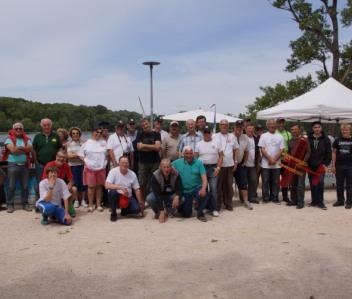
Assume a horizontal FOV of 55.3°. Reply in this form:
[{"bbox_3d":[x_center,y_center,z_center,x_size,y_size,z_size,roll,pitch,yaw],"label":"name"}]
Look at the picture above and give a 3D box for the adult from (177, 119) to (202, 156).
[{"bbox_3d":[0.323,0.264,7.224,0.520,1.820,0.360,0,3,2],"label":"adult"}]

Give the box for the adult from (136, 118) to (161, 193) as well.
[{"bbox_3d":[-0.549,0.277,7.075,0.520,1.811,0.380,0,3,3],"label":"adult"}]

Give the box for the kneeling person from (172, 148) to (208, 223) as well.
[{"bbox_3d":[0.267,0.590,6.190,0.640,1.280,0.750,0,3,0],"label":"kneeling person"}]

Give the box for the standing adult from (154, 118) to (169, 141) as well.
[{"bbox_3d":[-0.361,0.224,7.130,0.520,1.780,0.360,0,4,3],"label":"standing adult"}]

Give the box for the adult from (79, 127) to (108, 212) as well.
[{"bbox_3d":[-1.533,0.341,6.359,0.540,1.650,0.380,-1,4,-11],"label":"adult"}]

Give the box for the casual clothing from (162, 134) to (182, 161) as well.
[{"bbox_3d":[-0.088,-0.043,7.358,0.500,0.614,0.300,0,3,0],"label":"casual clothing"}]

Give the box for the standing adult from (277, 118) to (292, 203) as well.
[{"bbox_3d":[2.248,0.214,7.129,0.520,1.800,0.380,1,4,11],"label":"standing adult"}]

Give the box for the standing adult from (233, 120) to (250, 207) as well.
[{"bbox_3d":[1.295,0.285,6.596,0.520,1.730,0.400,0,4,-3],"label":"standing adult"}]

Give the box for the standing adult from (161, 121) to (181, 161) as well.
[{"bbox_3d":[-0.110,0.274,7.375,0.510,1.784,0.360,0,3,0],"label":"standing adult"}]

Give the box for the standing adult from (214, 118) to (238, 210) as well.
[{"bbox_3d":[0.960,0.295,6.450,0.540,1.730,0.380,0,4,0],"label":"standing adult"}]

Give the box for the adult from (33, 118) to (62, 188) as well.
[{"bbox_3d":[-2.430,0.291,6.356,0.580,1.750,0.380,-1,4,-9],"label":"adult"}]

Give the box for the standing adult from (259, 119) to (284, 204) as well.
[{"bbox_3d":[2.009,0.241,7.035,0.560,1.760,0.360,1,4,9],"label":"standing adult"}]

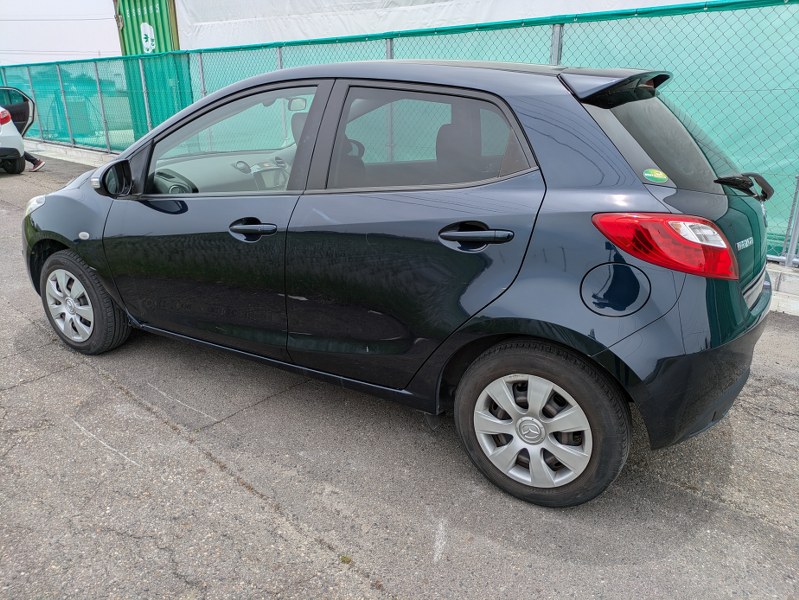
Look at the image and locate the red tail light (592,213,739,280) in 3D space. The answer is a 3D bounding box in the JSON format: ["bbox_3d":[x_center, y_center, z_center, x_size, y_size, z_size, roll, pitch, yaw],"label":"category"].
[{"bbox_3d":[0.736,-0.151,1.592,0.385,0.175,0.220,10,21,29],"label":"red tail light"}]

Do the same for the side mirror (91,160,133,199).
[{"bbox_3d":[-1.236,-0.515,2.477,0.135,0.170,0.190,10,21,29],"label":"side mirror"}]

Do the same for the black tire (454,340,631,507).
[{"bbox_3d":[0.450,0.399,1.899,0.583,0.583,0.185,10,21,29],"label":"black tire"}]

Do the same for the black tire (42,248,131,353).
[{"bbox_3d":[-1.704,0.011,3.085,0.583,0.583,0.185,10,20,27],"label":"black tire"}]

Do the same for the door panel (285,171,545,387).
[{"bbox_3d":[0.014,-0.064,1.978,0.970,0.790,0.160,10,21,29],"label":"door panel"}]

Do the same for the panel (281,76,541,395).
[{"bbox_3d":[0.039,-0.207,1.971,0.970,1.065,0.250,10,21,29],"label":"panel"}]

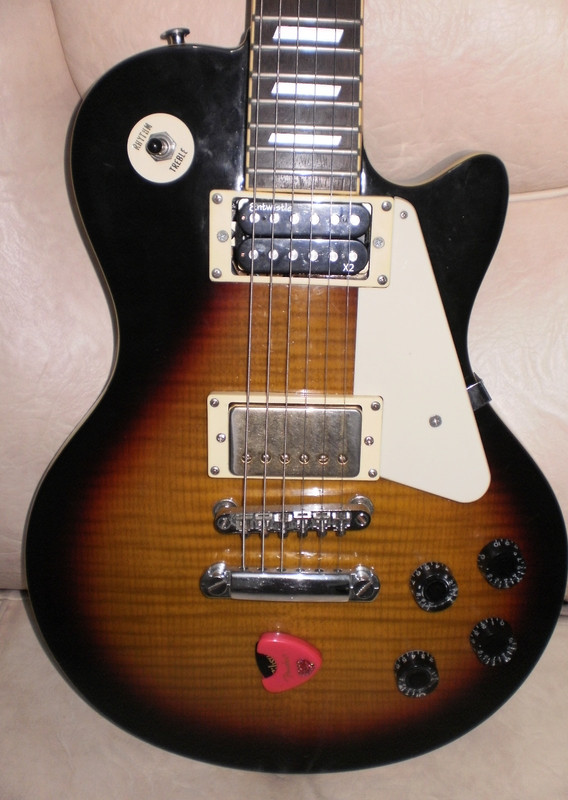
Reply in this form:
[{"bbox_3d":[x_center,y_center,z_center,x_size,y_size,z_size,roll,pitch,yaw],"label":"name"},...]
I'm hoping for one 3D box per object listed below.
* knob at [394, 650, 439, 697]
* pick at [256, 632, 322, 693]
[{"bbox_3d":[0.076,0.156,0.500,0.025,0.025,0.014,2,13,0],"label":"knob"},{"bbox_3d":[0.003,0.149,0.498,0.035,0.033,0.006,-6,12,0],"label":"pick"}]

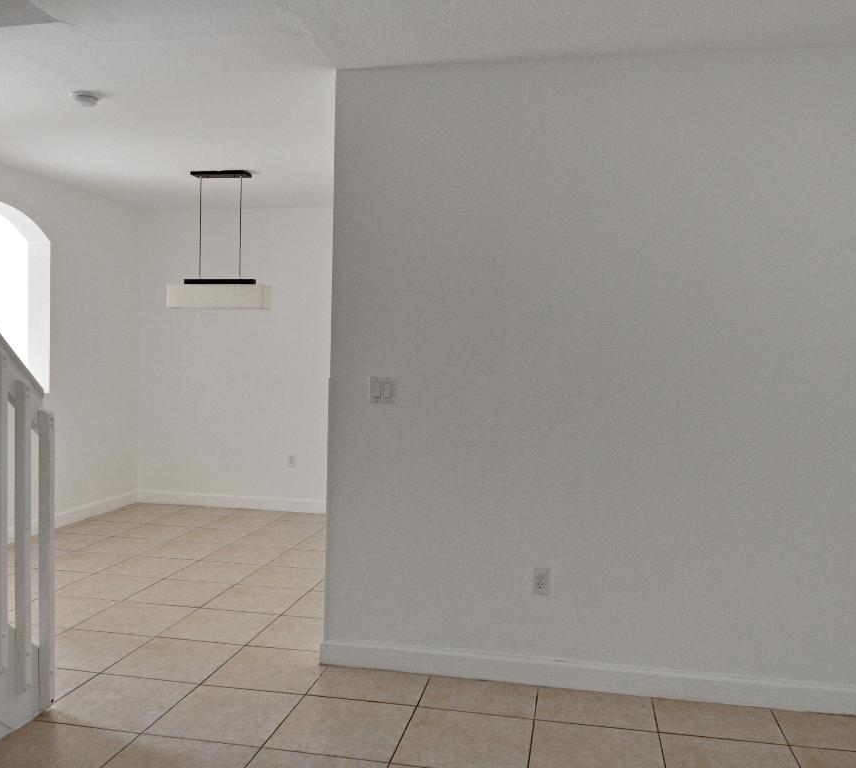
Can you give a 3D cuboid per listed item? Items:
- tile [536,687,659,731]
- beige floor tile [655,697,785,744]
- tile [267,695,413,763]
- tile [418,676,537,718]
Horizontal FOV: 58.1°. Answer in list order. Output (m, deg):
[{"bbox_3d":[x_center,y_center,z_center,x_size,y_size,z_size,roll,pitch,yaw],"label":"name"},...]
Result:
[{"bbox_3d":[0.660,1.296,3.069,0.454,0.013,0.308,2,1,10],"label":"tile"},{"bbox_3d":[1.111,1.306,2.989,0.453,0.010,0.316,2,1,10],"label":"beige floor tile"},{"bbox_3d":[-0.307,1.275,2.849,0.454,0.013,0.454,2,1,10],"label":"tile"},{"bbox_3d":[0.210,1.282,3.148,0.454,0.013,0.308,2,1,10],"label":"tile"}]

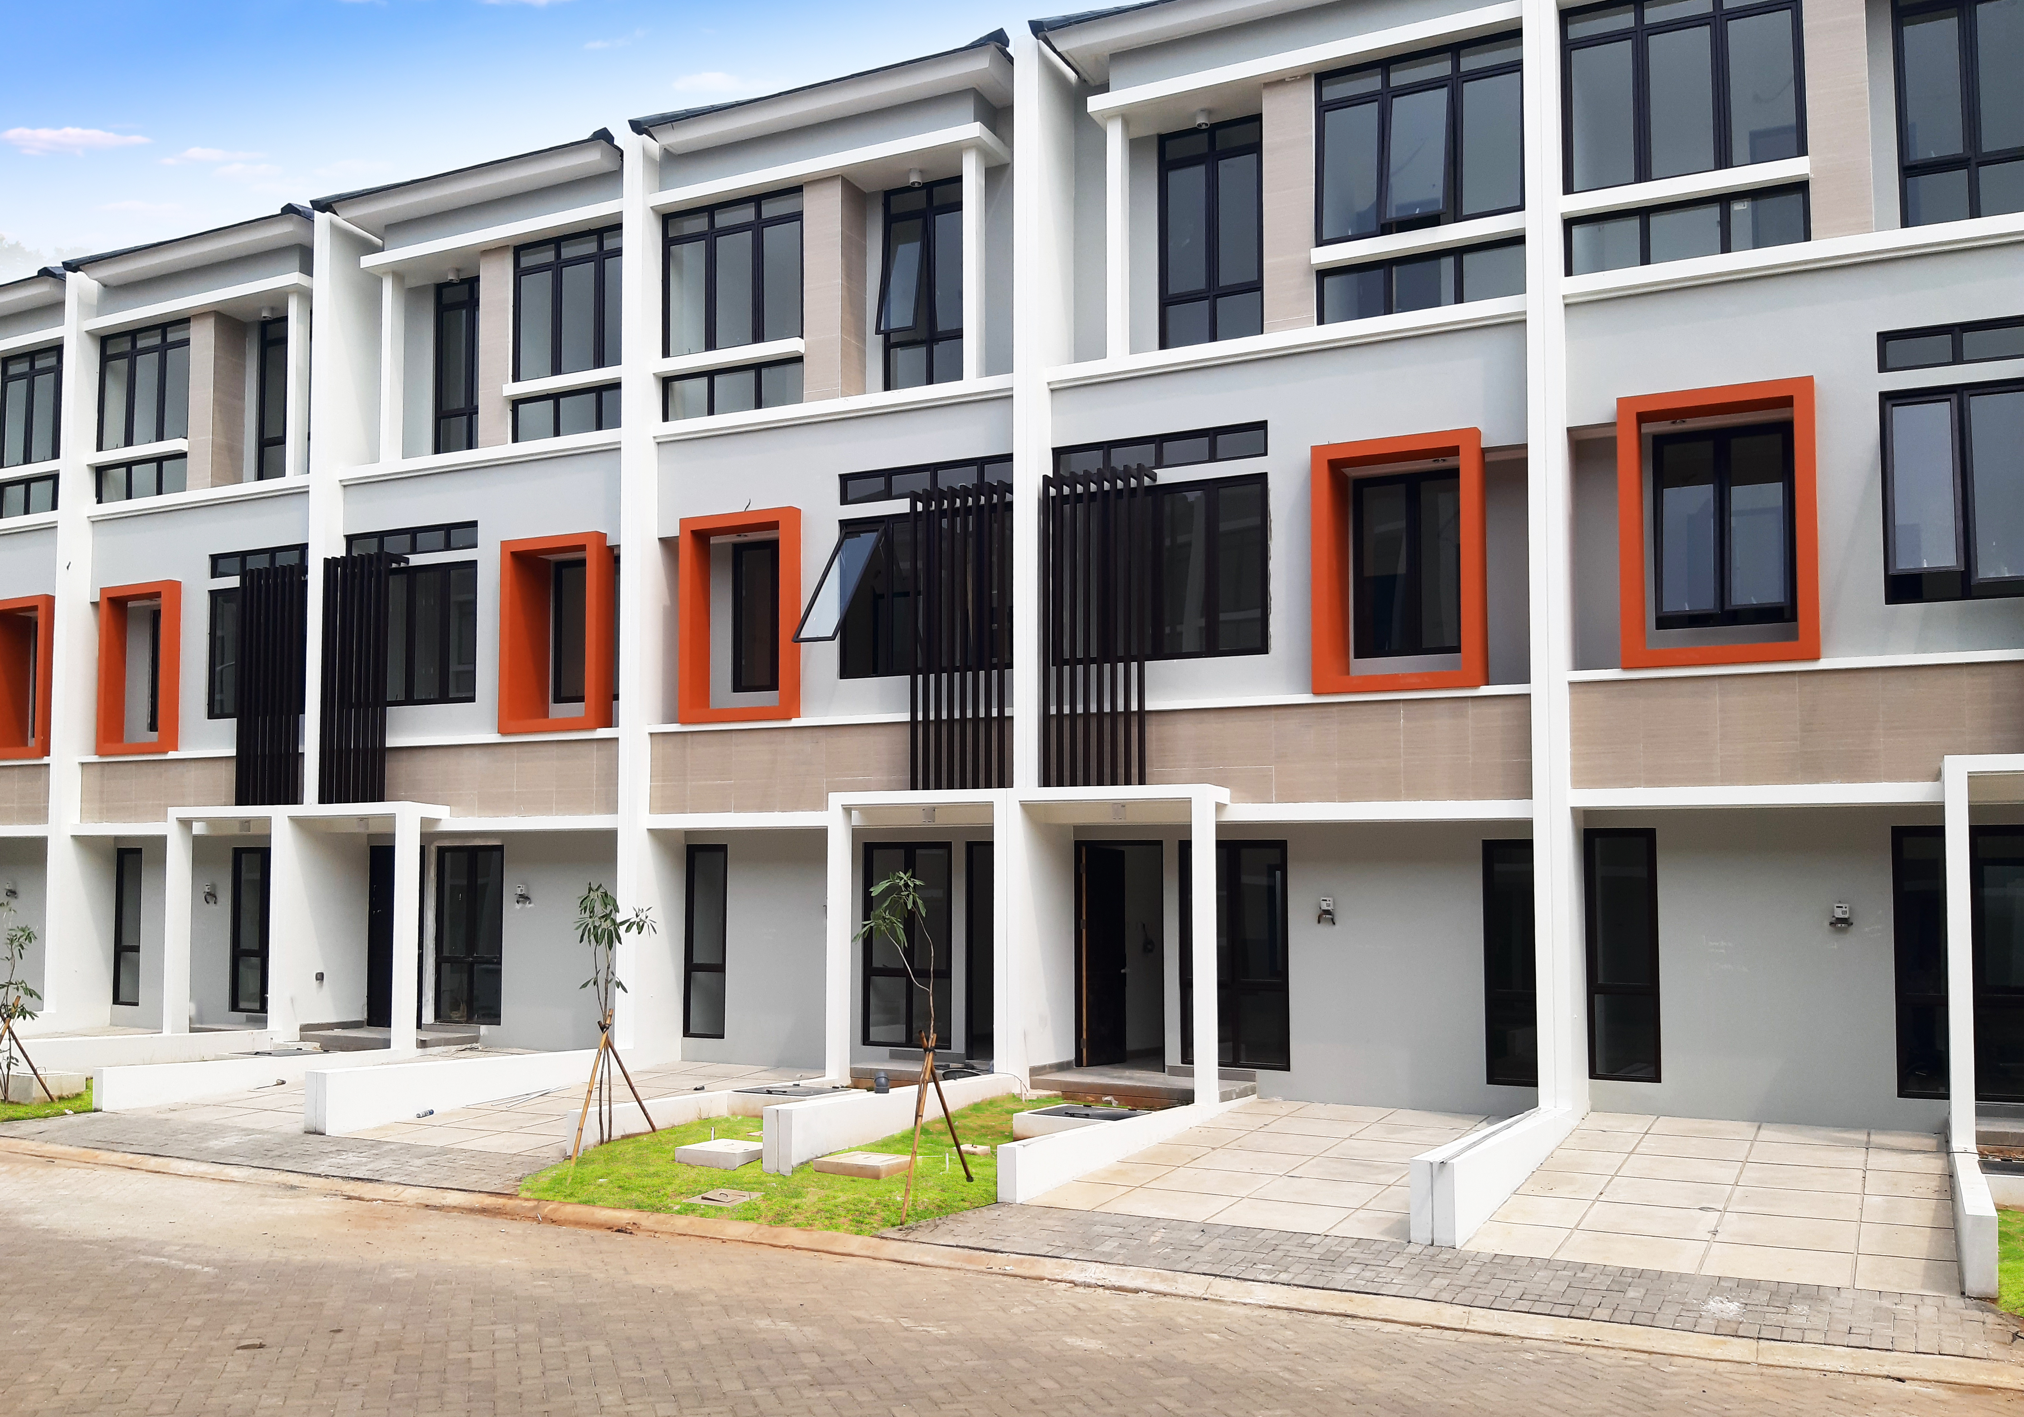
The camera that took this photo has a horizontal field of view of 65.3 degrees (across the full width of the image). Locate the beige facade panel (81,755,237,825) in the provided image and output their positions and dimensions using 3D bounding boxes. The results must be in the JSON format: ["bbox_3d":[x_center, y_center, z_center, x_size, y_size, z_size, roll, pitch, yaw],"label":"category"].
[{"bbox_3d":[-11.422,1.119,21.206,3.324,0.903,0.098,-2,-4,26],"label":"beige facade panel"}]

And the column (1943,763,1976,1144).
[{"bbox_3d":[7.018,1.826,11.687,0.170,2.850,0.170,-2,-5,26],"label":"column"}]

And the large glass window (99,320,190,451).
[{"bbox_3d":[-12.251,-4.555,22.293,1.890,1.670,0.100,-2,-3,25],"label":"large glass window"}]

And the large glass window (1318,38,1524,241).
[{"bbox_3d":[3.709,-5.161,14.484,1.889,1.688,0.118,-2,-4,26],"label":"large glass window"}]

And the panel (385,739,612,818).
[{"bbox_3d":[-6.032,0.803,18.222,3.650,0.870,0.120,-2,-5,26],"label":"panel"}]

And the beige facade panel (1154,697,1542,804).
[{"bbox_3d":[2.842,0.415,14.839,3.910,0.950,0.100,-2,-3,25],"label":"beige facade panel"}]

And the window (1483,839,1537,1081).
[{"bbox_3d":[4.548,2.310,14.180,0.577,2.203,0.118,-2,-4,26],"label":"window"}]

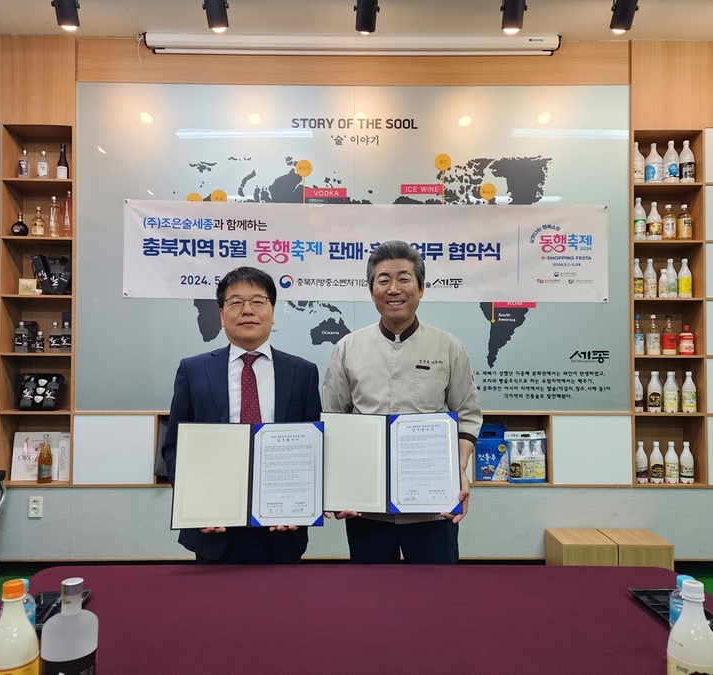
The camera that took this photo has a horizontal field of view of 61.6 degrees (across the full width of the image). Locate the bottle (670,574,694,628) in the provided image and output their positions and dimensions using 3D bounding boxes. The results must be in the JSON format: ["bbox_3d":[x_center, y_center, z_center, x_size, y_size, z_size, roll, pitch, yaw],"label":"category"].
[{"bbox_3d":[0.669,0.582,1.210,0.062,0.175,0.062,0,-1,-1],"label":"bottle"}]

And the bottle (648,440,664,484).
[{"bbox_3d":[1.856,0.769,3.689,0.076,0.251,0.076,0,-1,-1],"label":"bottle"}]

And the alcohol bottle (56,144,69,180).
[{"bbox_3d":[-1.793,-1.066,3.656,0.065,0.231,0.065,0,-1,-1],"label":"alcohol bottle"}]

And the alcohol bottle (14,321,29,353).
[{"bbox_3d":[-2.088,-0.004,3.732,0.074,0.198,0.074,0,-1,-1],"label":"alcohol bottle"}]

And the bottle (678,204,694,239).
[{"bbox_3d":[2.045,-0.706,3.714,0.077,0.238,0.077,0,-1,-1],"label":"bottle"}]

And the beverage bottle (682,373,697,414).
[{"bbox_3d":[2.102,0.345,3.773,0.080,0.257,0.080,0,-1,-1],"label":"beverage bottle"}]

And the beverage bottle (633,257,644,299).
[{"bbox_3d":[1.740,-0.362,3.704,0.074,0.250,0.074,0,-1,-1],"label":"beverage bottle"}]

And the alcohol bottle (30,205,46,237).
[{"bbox_3d":[-1.997,-0.720,3.753,0.077,0.197,0.074,0,-1,-1],"label":"alcohol bottle"}]

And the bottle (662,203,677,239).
[{"bbox_3d":[1.984,-0.724,3.784,0.079,0.233,0.079,0,-1,-1],"label":"bottle"}]

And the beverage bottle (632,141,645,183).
[{"bbox_3d":[1.749,-1.090,3.737,0.093,0.262,0.093,0,-1,-1],"label":"beverage bottle"}]

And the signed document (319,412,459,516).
[{"bbox_3d":[0.106,0.387,1.863,0.429,0.310,0.042,0,-1,7],"label":"signed document"}]

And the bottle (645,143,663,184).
[{"bbox_3d":[1.893,-1.099,3.796,0.094,0.271,0.094,0,-1,-1],"label":"bottle"}]

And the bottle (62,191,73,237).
[{"bbox_3d":[-1.774,-0.763,3.691,0.065,0.285,0.065,0,-1,-1],"label":"bottle"}]

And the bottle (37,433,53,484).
[{"bbox_3d":[-1.901,0.739,3.646,0.080,0.290,0.080,1,-1,-21],"label":"bottle"}]

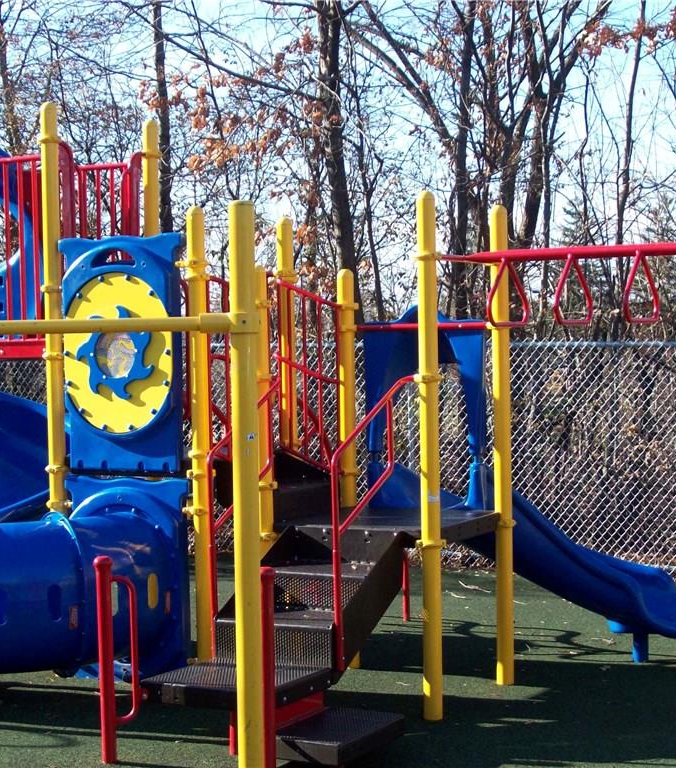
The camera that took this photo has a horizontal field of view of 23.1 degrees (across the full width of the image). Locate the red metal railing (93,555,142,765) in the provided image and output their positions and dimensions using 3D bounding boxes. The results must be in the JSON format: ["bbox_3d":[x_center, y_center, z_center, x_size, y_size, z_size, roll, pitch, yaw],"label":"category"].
[{"bbox_3d":[-0.952,1.183,7.214,0.080,0.905,0.260,0,2,28],"label":"red metal railing"}]

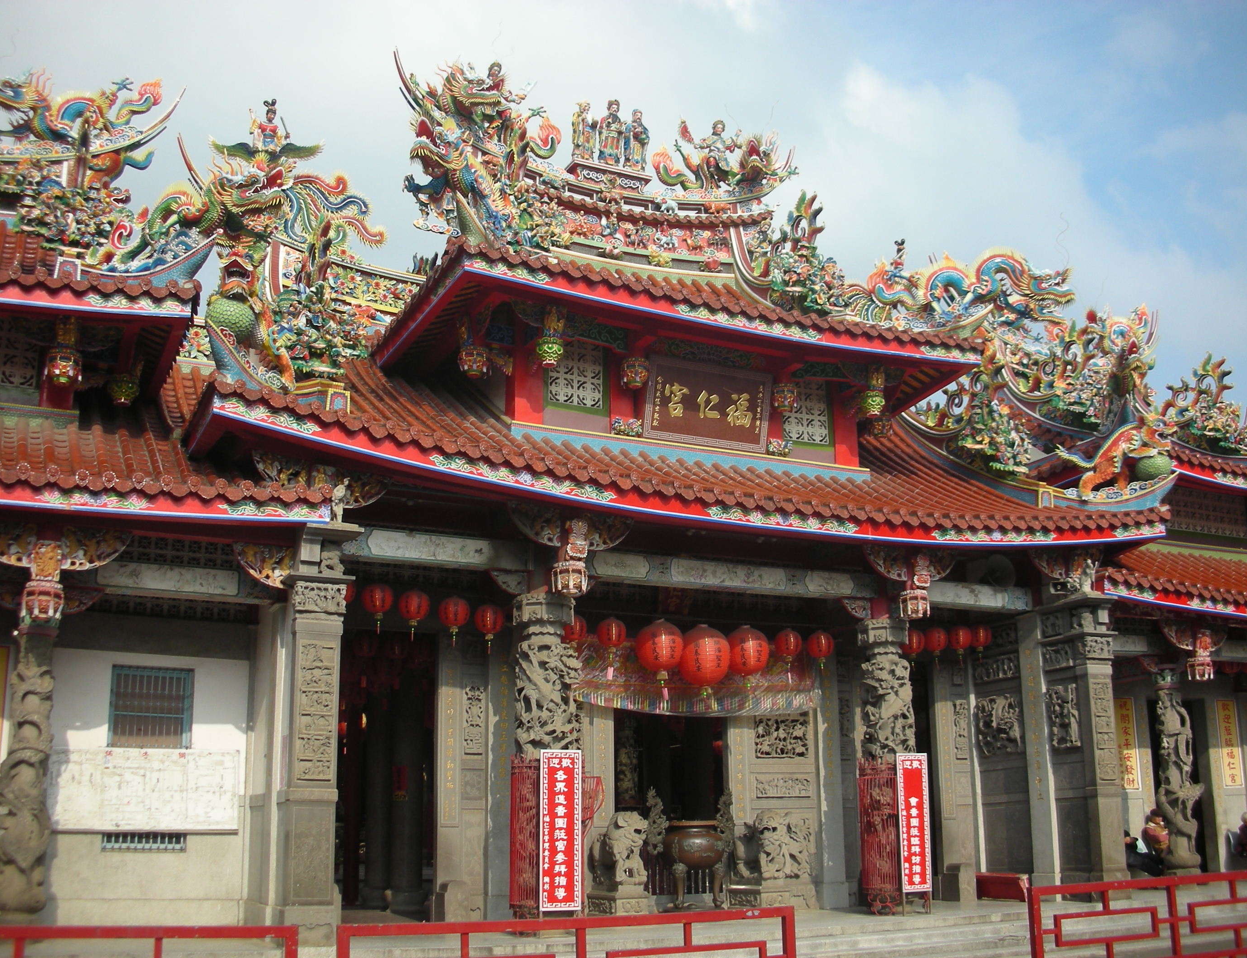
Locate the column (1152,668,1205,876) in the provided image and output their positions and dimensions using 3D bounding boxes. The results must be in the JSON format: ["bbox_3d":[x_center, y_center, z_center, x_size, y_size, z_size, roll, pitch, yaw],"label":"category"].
[{"bbox_3d":[8.217,4.348,19.109,0.620,2.800,0.600,7,-16,-27],"label":"column"}]

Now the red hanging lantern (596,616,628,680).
[{"bbox_3d":[-0.144,2.117,16.162,0.370,0.790,0.370,-1,-14,0],"label":"red hanging lantern"}]

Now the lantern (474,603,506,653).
[{"bbox_3d":[-1.588,1.778,15.341,0.355,0.600,0.355,-1,-14,0],"label":"lantern"}]

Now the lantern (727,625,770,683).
[{"bbox_3d":[1.657,2.317,17.088,0.590,0.720,0.590,-1,-14,0],"label":"lantern"}]

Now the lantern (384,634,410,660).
[{"bbox_3d":[-3.238,2.401,18.500,0.370,0.400,0.370,7,-16,-27],"label":"lantern"}]

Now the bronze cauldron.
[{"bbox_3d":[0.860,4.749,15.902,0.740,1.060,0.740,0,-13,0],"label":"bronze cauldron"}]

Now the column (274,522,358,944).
[{"bbox_3d":[-3.274,2.635,13.530,0.673,4.456,0.638,7,-17,-25],"label":"column"}]

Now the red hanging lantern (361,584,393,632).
[{"bbox_3d":[-2.855,1.497,14.978,0.365,0.590,0.365,7,-17,-25],"label":"red hanging lantern"}]

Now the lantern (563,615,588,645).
[{"bbox_3d":[-0.603,1.793,15.313,0.350,0.400,0.350,0,-13,0],"label":"lantern"}]

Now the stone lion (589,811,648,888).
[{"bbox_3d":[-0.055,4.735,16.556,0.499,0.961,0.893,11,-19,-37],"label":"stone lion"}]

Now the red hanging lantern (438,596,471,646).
[{"bbox_3d":[-2.013,1.690,15.360,0.365,0.603,0.365,-1,-15,0],"label":"red hanging lantern"}]

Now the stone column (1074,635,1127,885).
[{"bbox_3d":[6.555,3.933,17.919,0.530,3.620,0.500,7,-15,-29],"label":"stone column"}]

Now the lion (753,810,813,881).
[{"bbox_3d":[2.010,4.750,16.729,0.620,0.950,0.750,7,-15,-29],"label":"lion"}]

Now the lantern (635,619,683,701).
[{"bbox_3d":[0.465,2.310,16.471,0.600,1.000,0.600,-1,-14,0],"label":"lantern"}]

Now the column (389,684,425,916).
[{"bbox_3d":[-2.692,3.944,16.024,0.470,2.769,0.470,7,-15,-29],"label":"column"}]

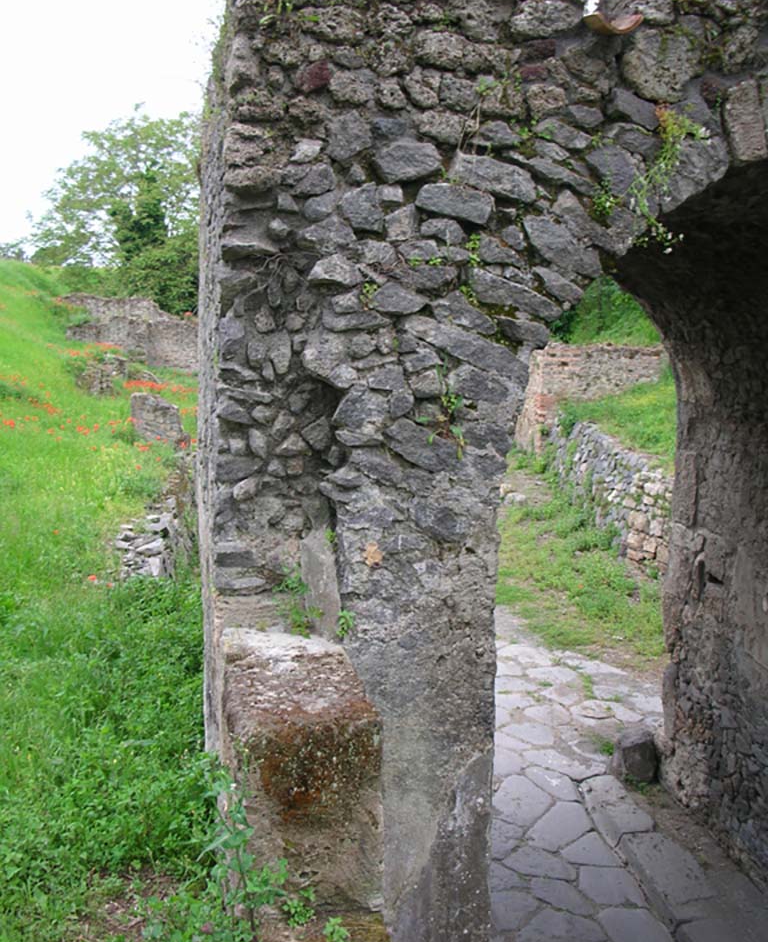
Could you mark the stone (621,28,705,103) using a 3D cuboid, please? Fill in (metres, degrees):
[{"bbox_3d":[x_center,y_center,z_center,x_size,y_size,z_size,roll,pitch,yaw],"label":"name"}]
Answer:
[{"bbox_3d":[0.876,-1.283,3.333,0.262,0.216,0.200,1,6,-5],"label":"stone"}]

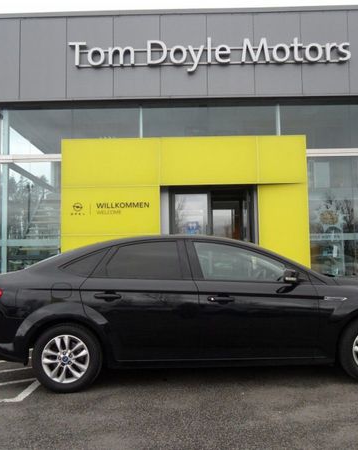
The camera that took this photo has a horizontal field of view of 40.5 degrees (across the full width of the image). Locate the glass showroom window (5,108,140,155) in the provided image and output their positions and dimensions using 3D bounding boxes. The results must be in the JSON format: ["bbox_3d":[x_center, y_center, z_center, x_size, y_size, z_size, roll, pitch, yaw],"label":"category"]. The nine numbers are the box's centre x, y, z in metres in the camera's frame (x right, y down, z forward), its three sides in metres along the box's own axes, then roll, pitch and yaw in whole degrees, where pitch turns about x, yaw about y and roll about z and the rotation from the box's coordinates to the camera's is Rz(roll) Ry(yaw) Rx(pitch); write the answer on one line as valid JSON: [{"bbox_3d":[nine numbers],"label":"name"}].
[{"bbox_3d":[-2.392,-2.115,10.994,3.087,1.098,0.100,-1,-5,0],"label":"glass showroom window"}]

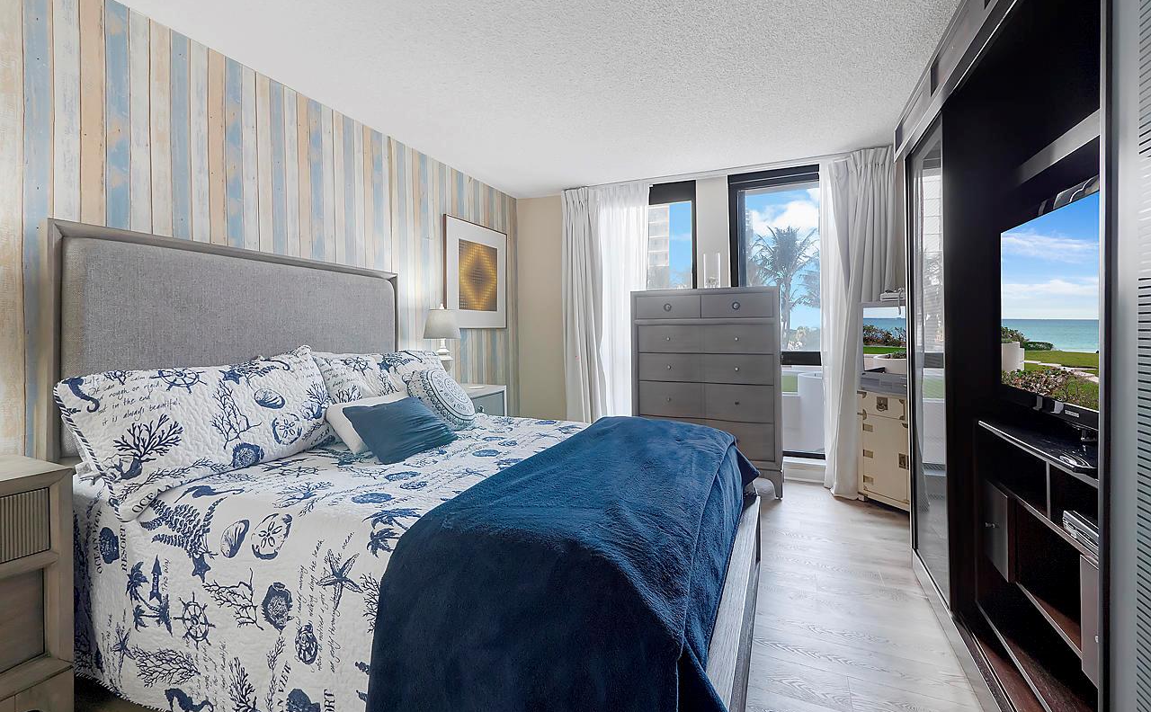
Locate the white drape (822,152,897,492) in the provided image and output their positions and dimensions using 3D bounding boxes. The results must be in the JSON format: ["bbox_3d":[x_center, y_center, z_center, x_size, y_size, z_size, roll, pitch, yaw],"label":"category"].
[{"bbox_3d":[1.967,-0.219,3.256,0.430,2.400,0.220,1,3,25],"label":"white drape"}]

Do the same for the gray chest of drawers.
[{"bbox_3d":[1.011,0.238,3.600,1.065,1.472,0.430,1,3,25],"label":"gray chest of drawers"}]

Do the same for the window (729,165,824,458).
[{"bbox_3d":[1.597,-0.314,3.593,0.790,2.200,0.120,1,3,25],"label":"window"}]

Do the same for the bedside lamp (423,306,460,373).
[{"bbox_3d":[-0.908,-0.050,3.183,0.320,0.600,0.320,1,3,25],"label":"bedside lamp"}]

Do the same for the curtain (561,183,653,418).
[{"bbox_3d":[0.250,-0.263,4.116,0.810,2.375,0.150,1,3,25],"label":"curtain"}]

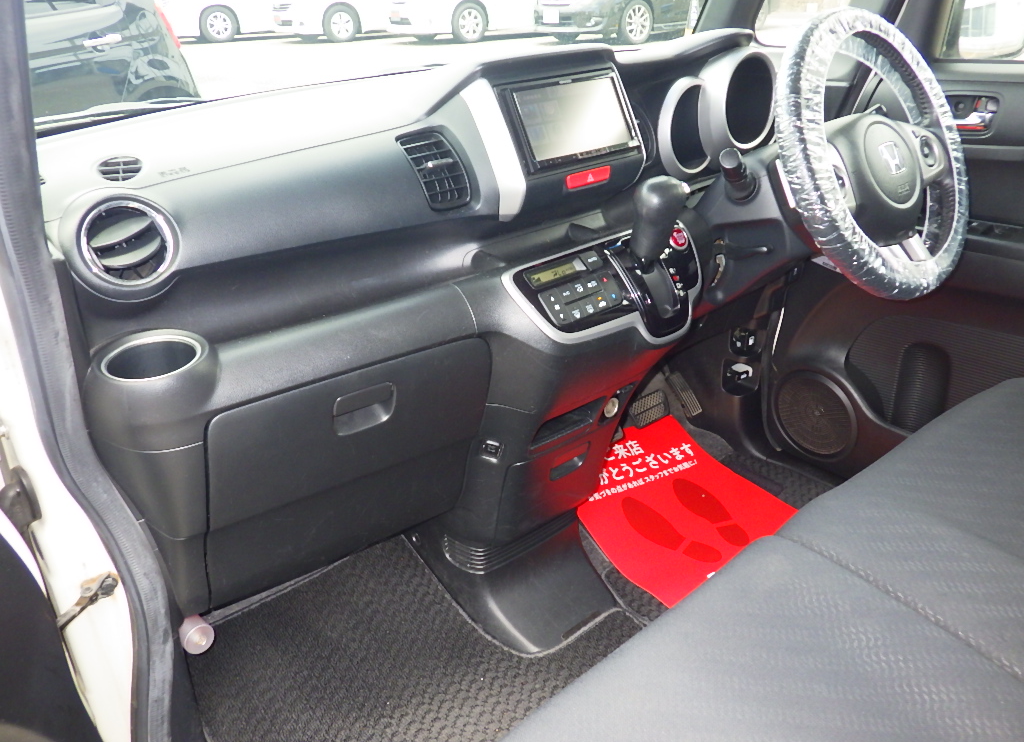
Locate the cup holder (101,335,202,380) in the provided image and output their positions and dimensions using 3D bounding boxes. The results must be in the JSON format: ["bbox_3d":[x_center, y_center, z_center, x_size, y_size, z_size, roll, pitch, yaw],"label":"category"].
[{"bbox_3d":[-0.333,0.010,0.777,0.088,0.055,0.088,-20,34,-32],"label":"cup holder"}]

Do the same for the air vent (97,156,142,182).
[{"bbox_3d":[-0.383,-0.198,0.810,0.043,0.012,0.040,-23,57,-31],"label":"air vent"}]

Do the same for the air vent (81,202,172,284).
[{"bbox_3d":[-0.369,-0.121,0.790,0.081,0.081,0.030,-23,8,-36],"label":"air vent"}]

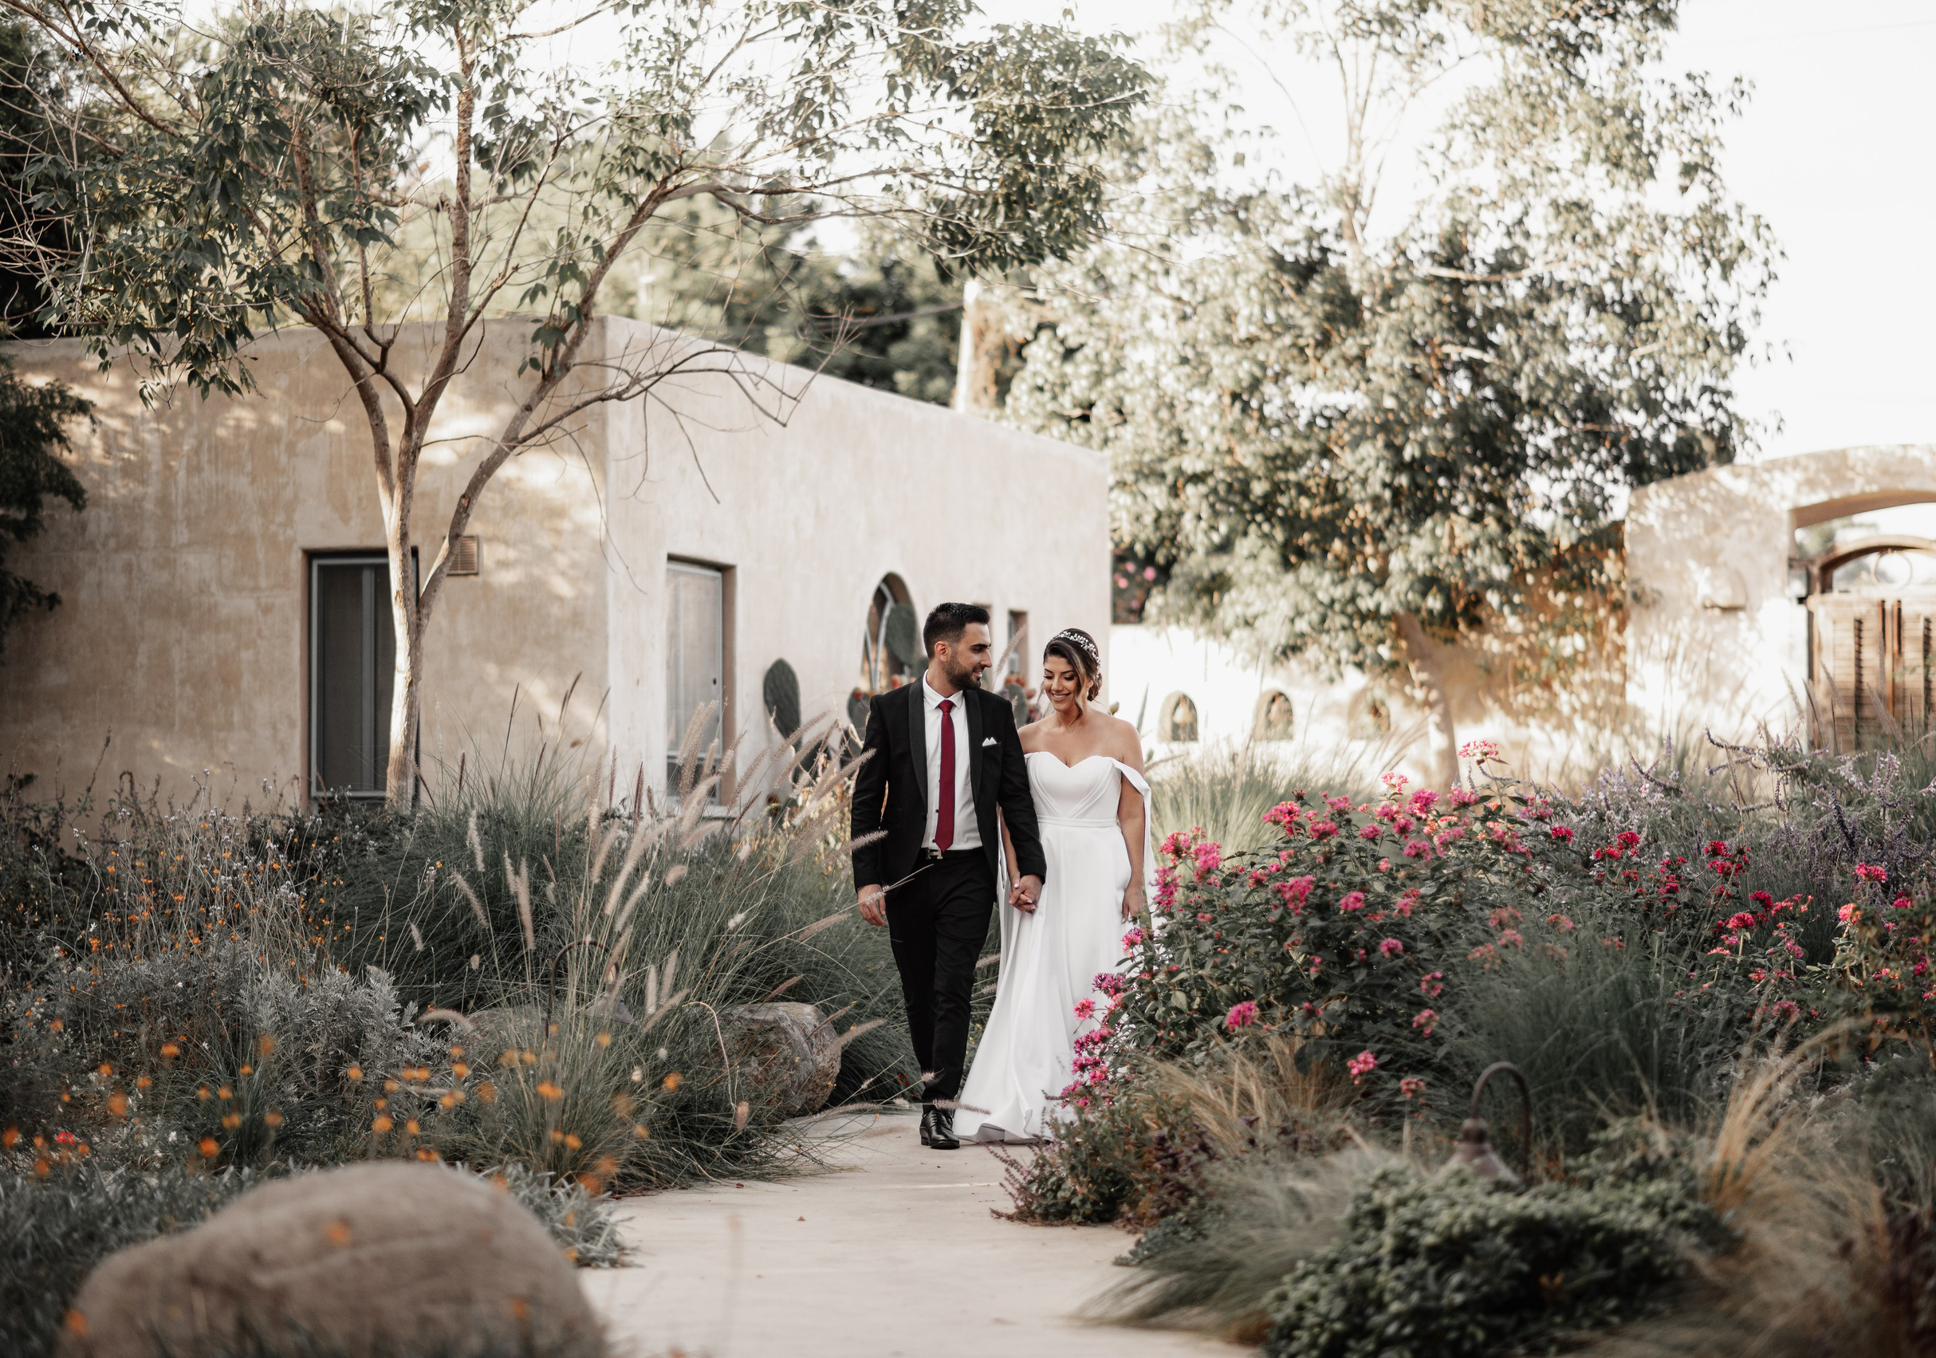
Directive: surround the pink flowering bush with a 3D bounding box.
[{"bbox_3d":[1.120,0.877,15.078,1.400,1.080,1.200,0,-2,0],"label":"pink flowering bush"}]

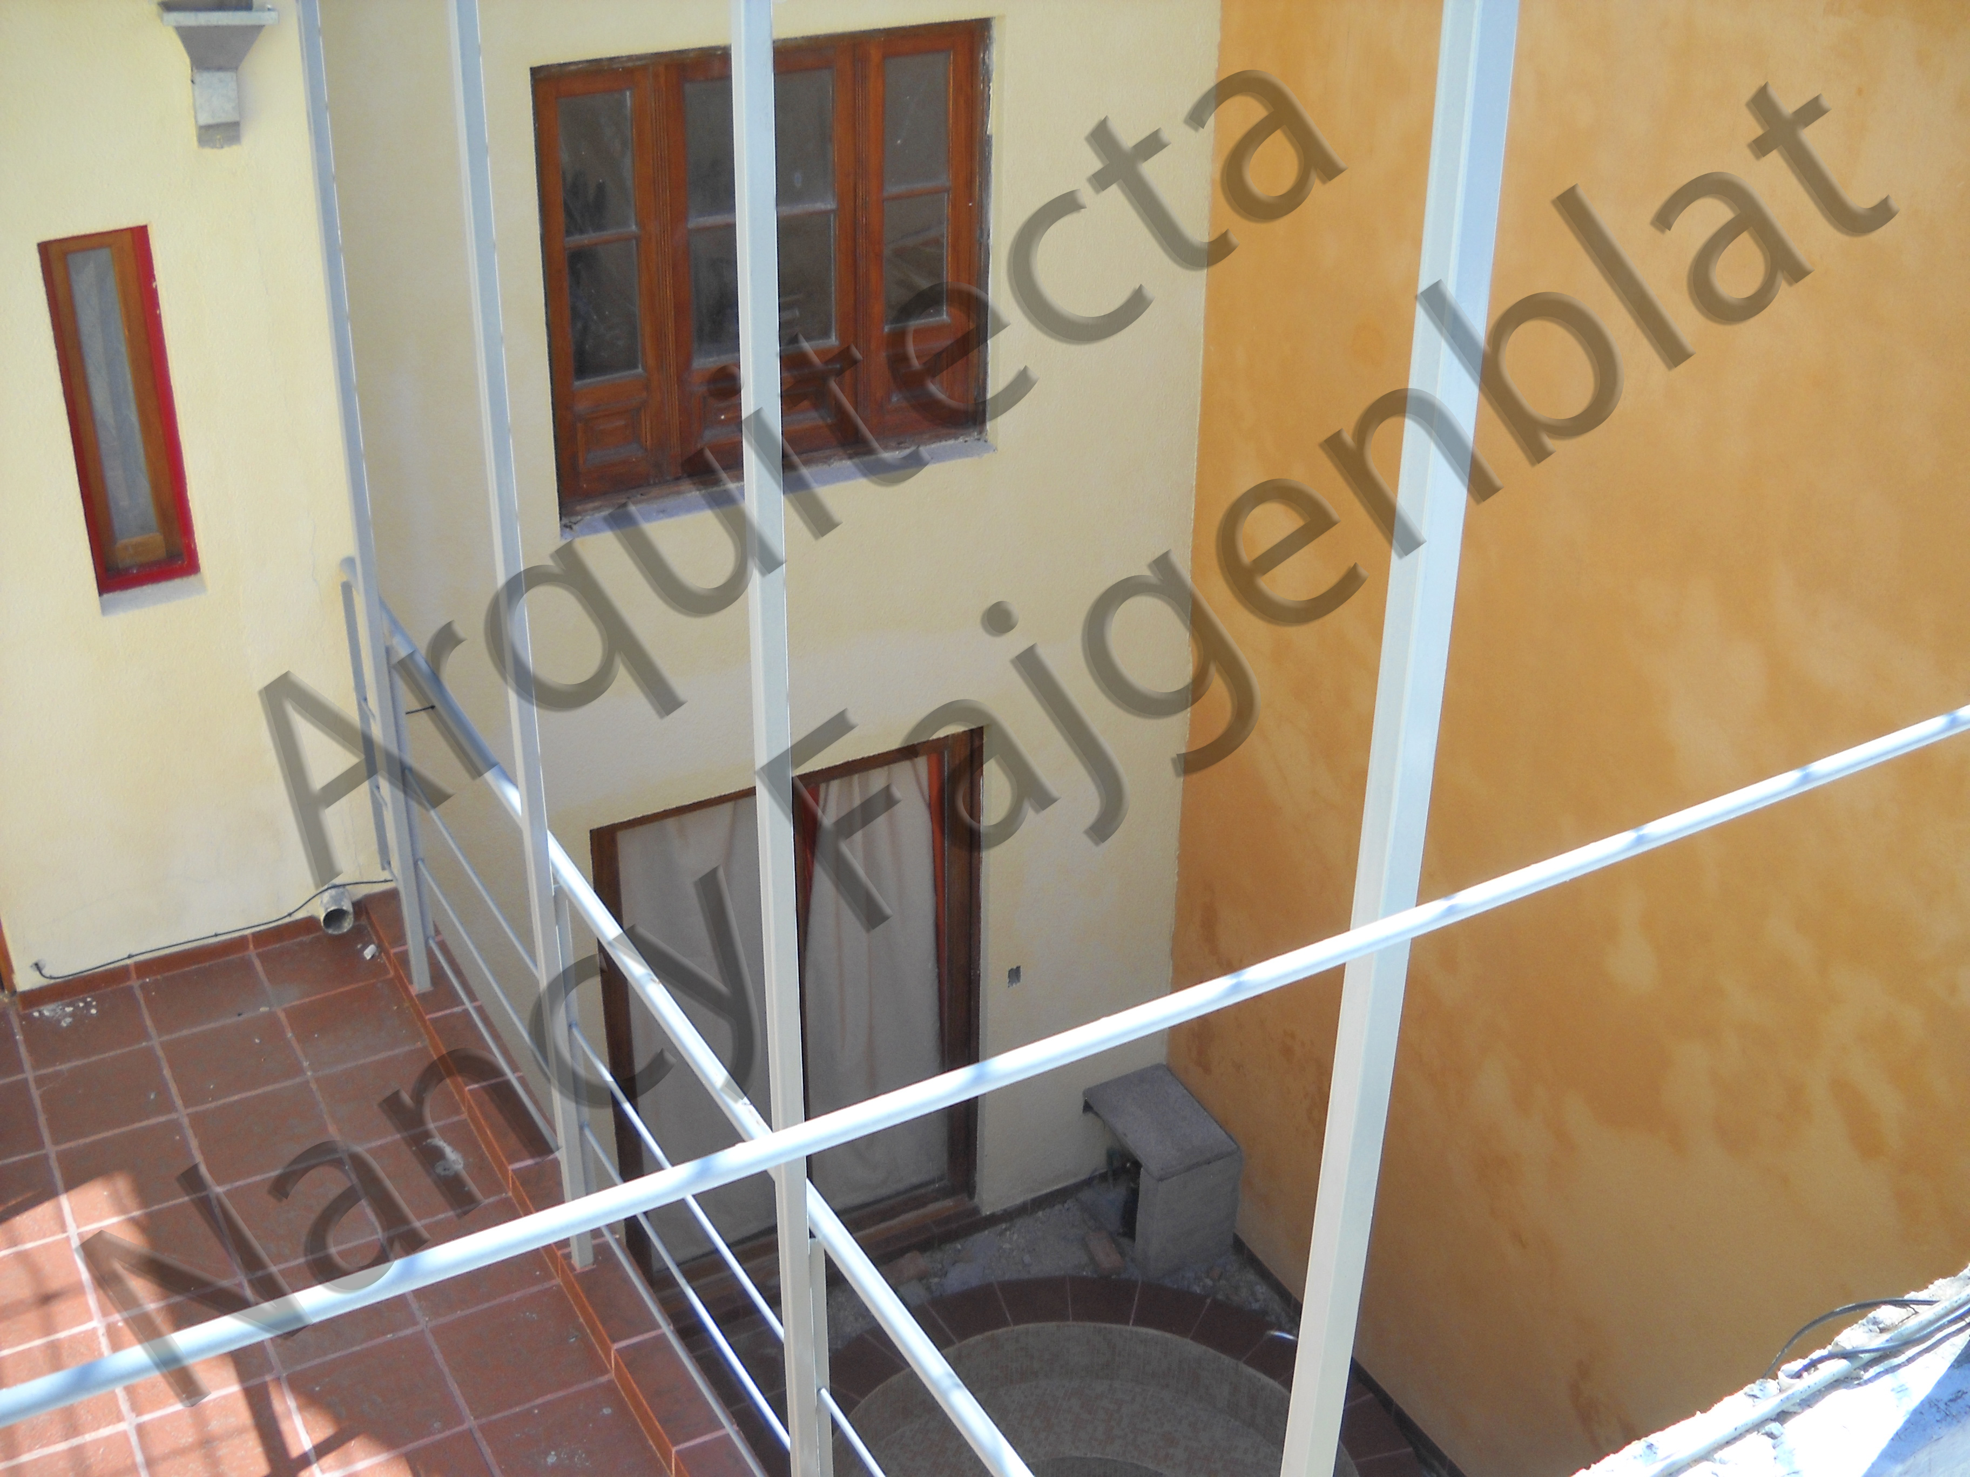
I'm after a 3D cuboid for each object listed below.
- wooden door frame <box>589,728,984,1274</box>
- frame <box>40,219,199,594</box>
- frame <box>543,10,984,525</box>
[{"bbox_3d":[-0.679,1.051,7.849,1.454,2.124,0.100,-14,31,-26],"label":"wooden door frame"},{"bbox_3d":[-2.065,-0.784,5.162,0.238,0.870,0.100,-14,32,-26],"label":"frame"},{"bbox_3d":[-0.644,-1.427,6.554,1.458,1.333,0.100,-14,31,-26],"label":"frame"}]

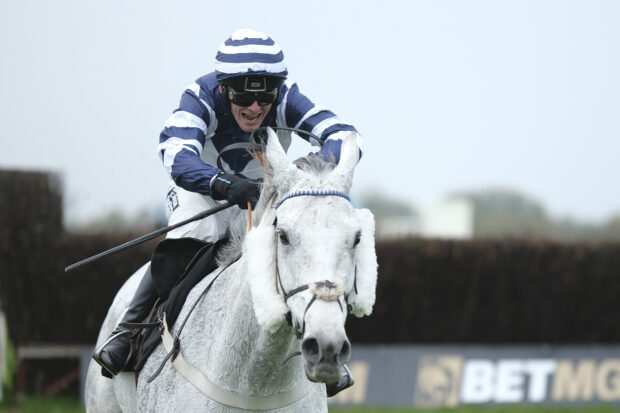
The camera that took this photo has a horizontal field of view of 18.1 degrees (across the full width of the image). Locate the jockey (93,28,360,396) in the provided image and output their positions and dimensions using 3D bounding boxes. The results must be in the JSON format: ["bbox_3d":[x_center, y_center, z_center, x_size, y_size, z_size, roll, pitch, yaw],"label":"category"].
[{"bbox_3d":[-0.240,0.030,6.200,0.820,1.160,0.950,0,-1,-14],"label":"jockey"}]

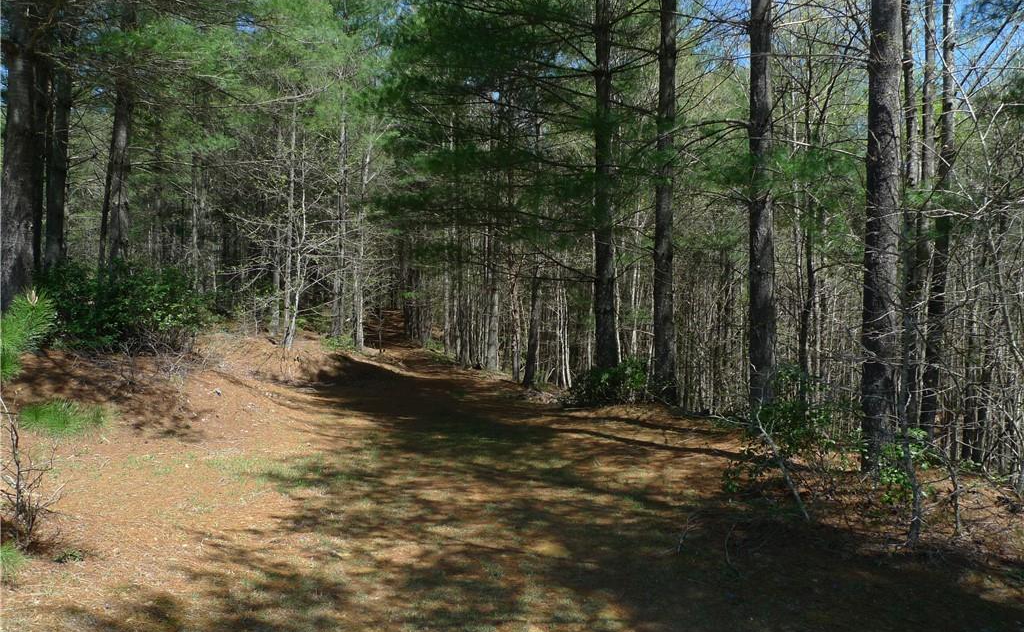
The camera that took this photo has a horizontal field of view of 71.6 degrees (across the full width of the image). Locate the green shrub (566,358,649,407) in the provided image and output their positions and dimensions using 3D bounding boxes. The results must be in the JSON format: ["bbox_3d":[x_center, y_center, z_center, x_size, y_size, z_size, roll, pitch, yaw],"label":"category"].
[{"bbox_3d":[1.740,1.180,12.900,1.450,0.850,1.150,1,0,0],"label":"green shrub"}]

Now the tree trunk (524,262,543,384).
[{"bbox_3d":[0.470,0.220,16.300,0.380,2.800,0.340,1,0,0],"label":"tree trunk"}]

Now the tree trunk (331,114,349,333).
[{"bbox_3d":[-4.130,-2.100,17.000,0.360,5.200,0.330,1,0,0],"label":"tree trunk"}]

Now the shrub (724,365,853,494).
[{"bbox_3d":[2.730,1.020,7.000,1.200,1.150,1.100,1,0,0],"label":"shrub"}]

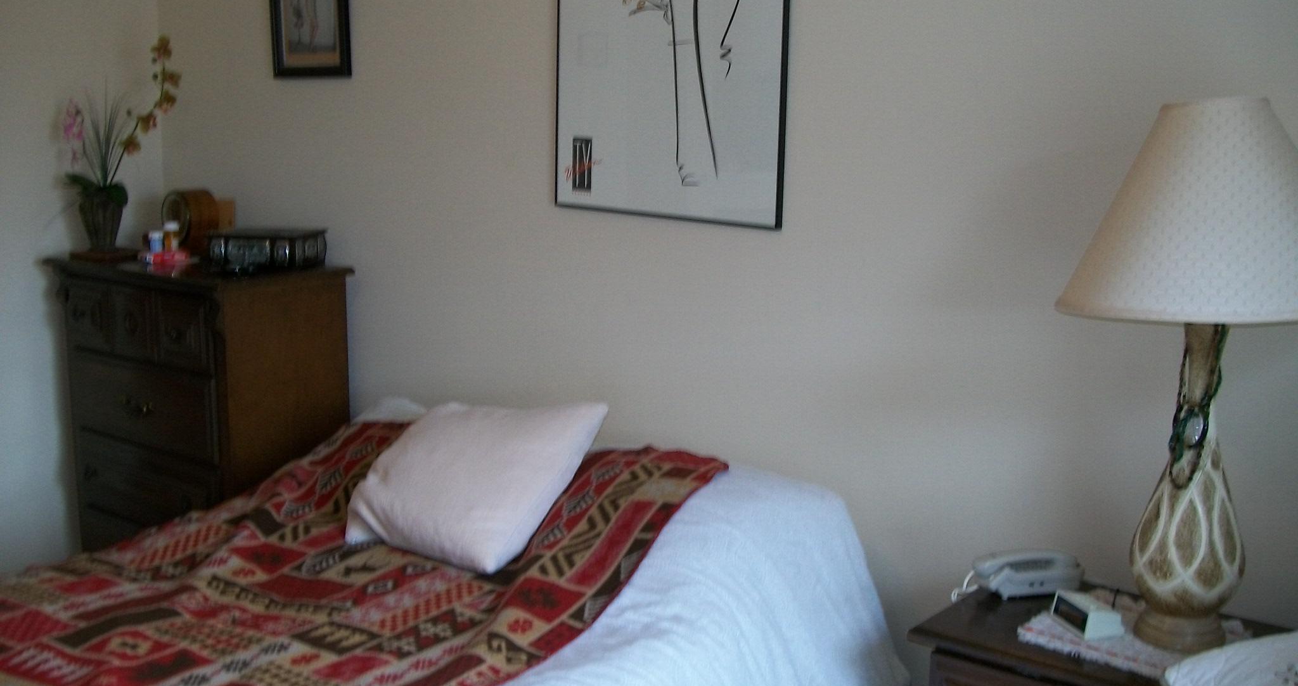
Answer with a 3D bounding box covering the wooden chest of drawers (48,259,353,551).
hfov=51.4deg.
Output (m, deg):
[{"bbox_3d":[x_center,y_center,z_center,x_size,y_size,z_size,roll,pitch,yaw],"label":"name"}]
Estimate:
[{"bbox_3d":[-1.226,0.295,3.745,0.756,1.030,0.439,9,13,36],"label":"wooden chest of drawers"}]

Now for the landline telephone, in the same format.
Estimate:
[{"bbox_3d":[0.690,0.419,2.463,0.190,0.066,0.093,-2,11,-14],"label":"landline telephone"}]

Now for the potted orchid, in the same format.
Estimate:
[{"bbox_3d":[-1.444,-0.551,3.714,0.308,0.579,0.200,-3,12,-22],"label":"potted orchid"}]

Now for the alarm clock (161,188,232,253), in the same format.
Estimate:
[{"bbox_3d":[-1.266,-0.326,3.783,0.148,0.175,0.135,9,13,36],"label":"alarm clock"}]

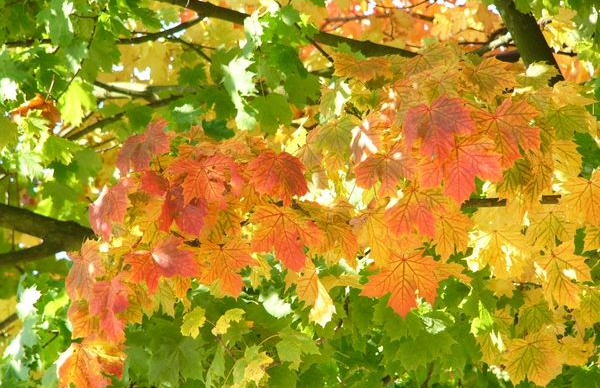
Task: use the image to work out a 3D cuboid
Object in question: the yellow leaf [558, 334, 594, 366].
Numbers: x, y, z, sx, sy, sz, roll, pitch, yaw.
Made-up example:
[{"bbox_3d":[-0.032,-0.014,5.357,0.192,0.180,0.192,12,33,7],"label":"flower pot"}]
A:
[{"bbox_3d":[0.519,0.296,8.650,0.081,0.061,0.025,0,-30,-10],"label":"yellow leaf"}]

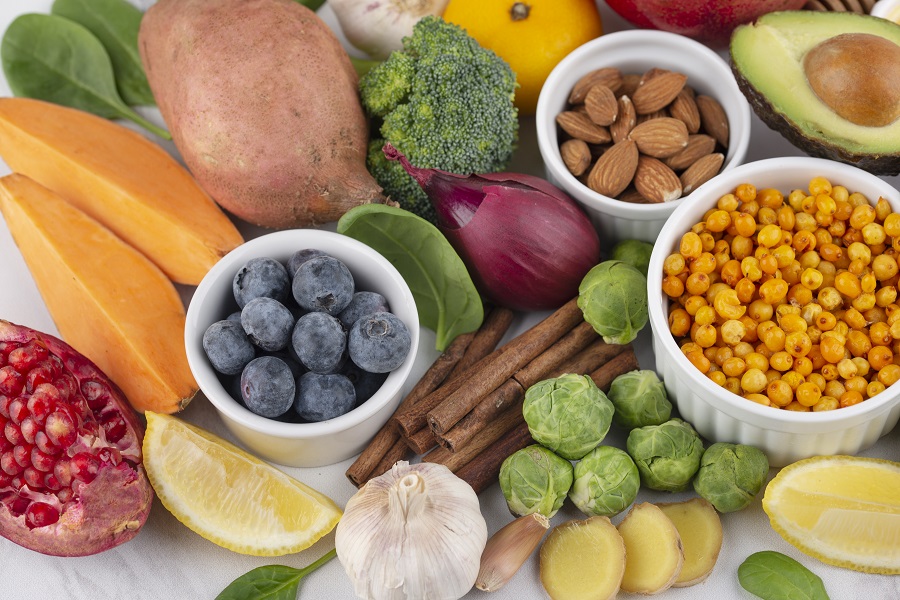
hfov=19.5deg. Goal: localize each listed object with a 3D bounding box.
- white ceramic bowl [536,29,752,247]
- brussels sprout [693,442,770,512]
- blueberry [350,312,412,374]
[{"bbox_3d":[0.067,-0.054,0.921,0.074,0.039,0.074,0,62,0],"label":"white ceramic bowl"},{"bbox_3d":[0.093,0.059,0.869,0.025,0.023,0.024,0,62,0],"label":"brussels sprout"},{"bbox_3d":[-0.024,0.014,0.889,0.021,0.019,0.020,0,61,0],"label":"blueberry"}]

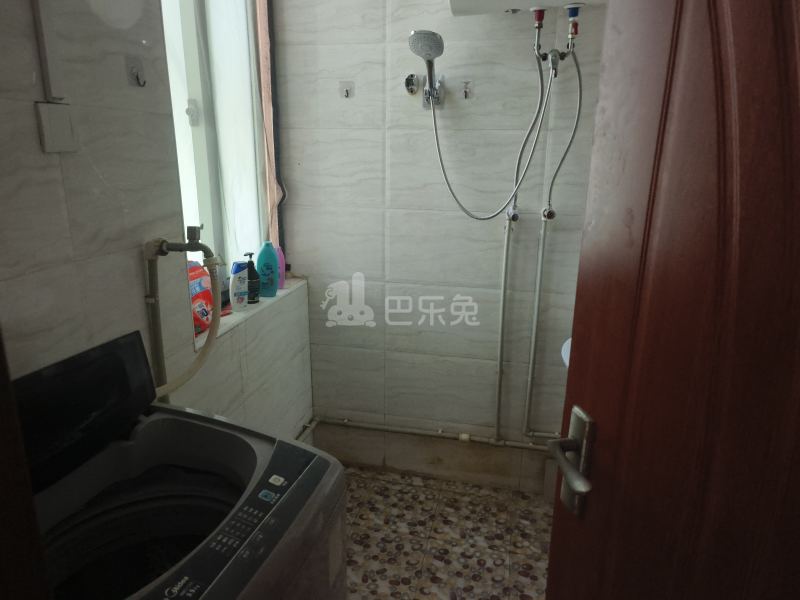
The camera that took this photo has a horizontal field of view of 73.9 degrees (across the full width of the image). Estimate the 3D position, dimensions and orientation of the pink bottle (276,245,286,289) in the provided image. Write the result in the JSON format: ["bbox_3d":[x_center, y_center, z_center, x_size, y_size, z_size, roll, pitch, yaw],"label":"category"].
[{"bbox_3d":[-0.501,-0.135,2.147,0.072,0.172,0.048,-4,16,-16],"label":"pink bottle"}]

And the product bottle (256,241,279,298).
[{"bbox_3d":[-0.506,-0.116,2.018,0.083,0.203,0.052,-4,16,-17],"label":"product bottle"}]

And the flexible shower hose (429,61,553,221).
[{"bbox_3d":[0.315,-0.566,1.917,0.430,0.560,0.075,4,16,12],"label":"flexible shower hose"}]

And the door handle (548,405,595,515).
[{"bbox_3d":[0.296,0.295,0.885,0.060,0.186,0.131,-3,16,-14],"label":"door handle"}]

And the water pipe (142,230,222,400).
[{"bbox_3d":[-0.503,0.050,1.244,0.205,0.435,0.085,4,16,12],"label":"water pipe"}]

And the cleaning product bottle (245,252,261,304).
[{"bbox_3d":[-0.544,-0.084,1.940,0.061,0.182,0.052,2,15,4],"label":"cleaning product bottle"}]

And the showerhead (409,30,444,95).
[{"bbox_3d":[0.092,-0.814,1.821,0.123,0.230,0.072,4,46,12],"label":"showerhead"}]

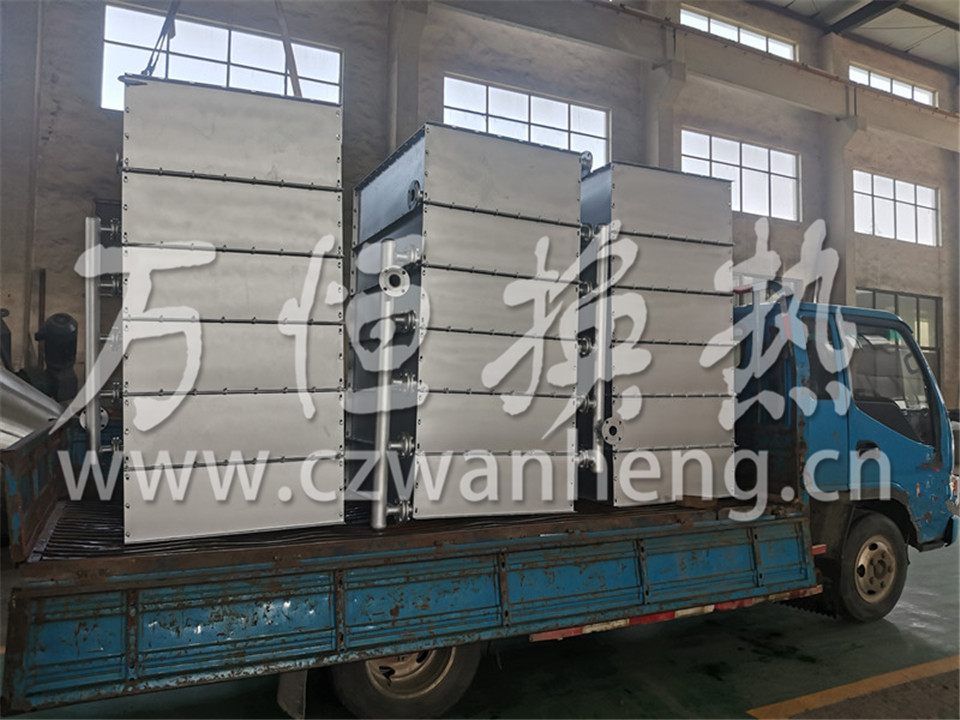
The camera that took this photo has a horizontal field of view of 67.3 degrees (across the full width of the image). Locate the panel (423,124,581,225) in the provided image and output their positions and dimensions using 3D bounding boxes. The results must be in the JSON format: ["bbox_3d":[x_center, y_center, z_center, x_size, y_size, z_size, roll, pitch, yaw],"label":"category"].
[{"bbox_3d":[0.135,-0.950,3.745,0.905,0.390,0.030,3,-5,-25],"label":"panel"}]

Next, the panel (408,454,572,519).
[{"bbox_3d":[0.092,0.680,3.970,0.969,0.333,0.050,3,-3,-24],"label":"panel"}]

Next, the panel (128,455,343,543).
[{"bbox_3d":[-1.144,0.653,3.448,0.990,0.335,0.070,0,-1,-24],"label":"panel"}]

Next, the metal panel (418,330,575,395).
[{"bbox_3d":[0.113,0.025,4.061,0.990,0.335,0.070,3,-4,-26],"label":"metal panel"}]

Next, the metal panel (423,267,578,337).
[{"bbox_3d":[0.118,-0.306,4.022,0.969,0.335,0.050,3,-3,-24],"label":"metal panel"}]

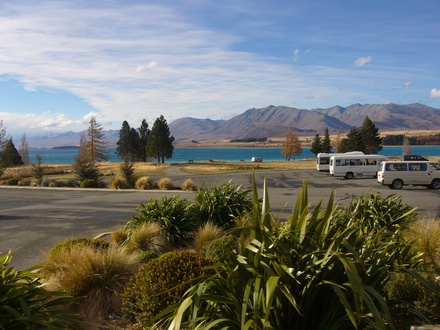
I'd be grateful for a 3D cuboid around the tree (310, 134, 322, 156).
[{"bbox_3d":[30.366,-5.664,140.000,3.900,7.900,3.900,-1,2,0],"label":"tree"}]

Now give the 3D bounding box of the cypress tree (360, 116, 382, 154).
[{"bbox_3d":[47.674,-8.654,140.000,7.000,13.000,7.000,-1,2,0],"label":"cypress tree"}]

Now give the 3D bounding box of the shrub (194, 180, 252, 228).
[{"bbox_3d":[0.108,1.247,13.700,1.750,1.450,1.650,-1,2,0],"label":"shrub"}]

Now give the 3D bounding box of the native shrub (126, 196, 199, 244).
[{"bbox_3d":[-1.499,1.434,11.600,1.800,1.200,1.700,-1,2,0],"label":"native shrub"}]

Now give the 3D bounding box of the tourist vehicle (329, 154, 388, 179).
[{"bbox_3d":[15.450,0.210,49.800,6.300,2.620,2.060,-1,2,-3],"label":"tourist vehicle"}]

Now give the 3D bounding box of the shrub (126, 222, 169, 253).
[{"bbox_3d":[-1.744,1.732,10.700,1.000,0.700,0.950,-1,2,0],"label":"shrub"}]

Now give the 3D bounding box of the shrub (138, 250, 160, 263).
[{"bbox_3d":[-1.385,1.840,8.800,0.450,0.340,0.450,-1,2,0],"label":"shrub"}]

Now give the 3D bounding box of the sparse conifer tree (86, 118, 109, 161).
[{"bbox_3d":[-33.592,-6.855,122.000,6.200,12.800,6.200,-1,2,0],"label":"sparse conifer tree"}]

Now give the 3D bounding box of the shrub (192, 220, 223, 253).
[{"bbox_3d":[-0.279,1.724,10.800,0.780,0.740,0.760,-1,2,0],"label":"shrub"}]

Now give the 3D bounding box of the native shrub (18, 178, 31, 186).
[{"bbox_3d":[-15.795,1.416,36.000,1.000,0.620,0.950,-1,2,0],"label":"native shrub"}]

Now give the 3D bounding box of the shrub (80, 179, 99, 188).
[{"bbox_3d":[-9.914,1.443,33.800,1.320,0.750,1.250,-1,2,0],"label":"shrub"}]

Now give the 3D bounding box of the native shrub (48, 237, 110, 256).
[{"bbox_3d":[-2.905,1.747,9.200,1.250,0.580,1.100,-1,2,0],"label":"native shrub"}]

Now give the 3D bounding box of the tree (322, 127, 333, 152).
[{"bbox_3d":[33.828,-7.080,140.000,3.300,10.000,3.300,-1,2,0],"label":"tree"}]

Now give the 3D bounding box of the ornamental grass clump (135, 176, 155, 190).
[{"bbox_3d":[-5.515,1.337,32.500,1.400,1.050,1.300,-1,2,0],"label":"ornamental grass clump"}]

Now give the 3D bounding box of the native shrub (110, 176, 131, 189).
[{"bbox_3d":[-7.425,1.321,33.200,1.450,0.950,1.350,-1,2,0],"label":"native shrub"}]

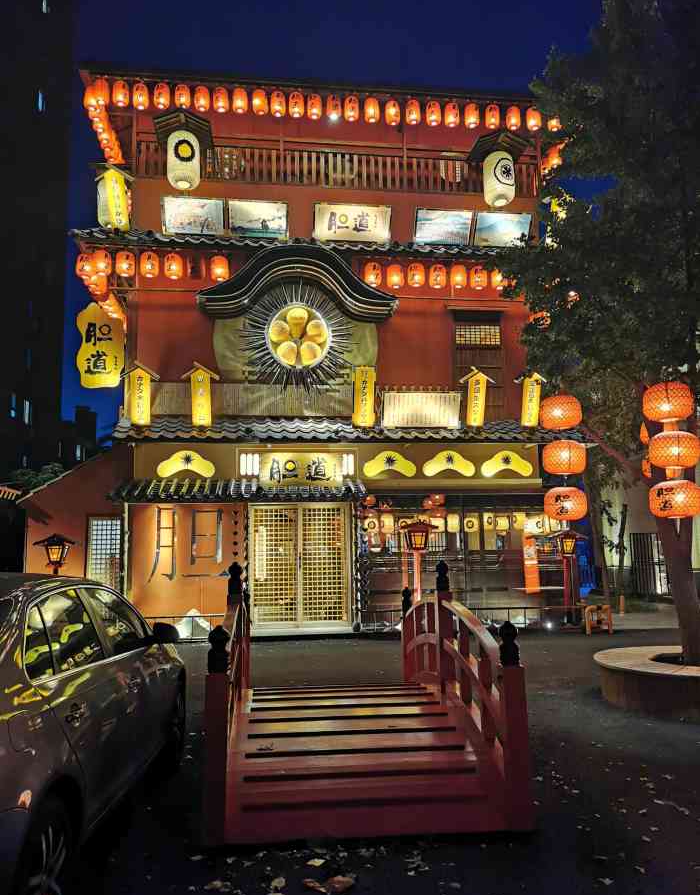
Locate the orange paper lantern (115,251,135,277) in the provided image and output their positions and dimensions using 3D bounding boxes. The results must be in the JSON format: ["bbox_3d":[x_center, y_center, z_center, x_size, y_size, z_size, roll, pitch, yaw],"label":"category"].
[{"bbox_3d":[-3.641,-2.975,11.825,0.295,0.385,0.295,0,-8,-8],"label":"orange paper lantern"}]

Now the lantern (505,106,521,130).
[{"bbox_3d":[2.844,-5.717,12.648,0.255,0.375,0.255,0,-8,-8],"label":"lantern"}]

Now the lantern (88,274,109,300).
[{"bbox_3d":[-4.510,-2.868,13.055,0.300,0.430,0.300,0,-8,-7],"label":"lantern"}]

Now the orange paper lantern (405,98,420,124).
[{"bbox_3d":[1.208,-6.382,13.851,0.284,0.426,0.284,0,-8,-7],"label":"orange paper lantern"}]

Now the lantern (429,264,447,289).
[{"bbox_3d":[1.571,-3.071,13.070,0.320,0.445,0.320,0,-7,-7],"label":"lantern"}]

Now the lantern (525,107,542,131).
[{"bbox_3d":[3.583,-6.389,14.157,0.283,0.418,0.283,0,-8,-7],"label":"lantern"}]

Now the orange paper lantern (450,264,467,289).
[{"bbox_3d":[1.962,-3.091,13.162,0.300,0.430,0.300,0,-8,-7],"label":"orange paper lantern"}]

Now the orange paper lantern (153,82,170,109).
[{"bbox_3d":[-3.451,-6.453,13.382,0.278,0.433,0.278,0,-8,-7],"label":"orange paper lantern"}]

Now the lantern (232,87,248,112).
[{"bbox_3d":[-2.041,-6.465,13.567,0.278,0.433,0.278,0,-8,-7],"label":"lantern"}]

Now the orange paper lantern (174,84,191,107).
[{"bbox_3d":[-3.056,-6.414,13.308,0.280,0.407,0.280,0,-8,-7],"label":"orange paper lantern"}]

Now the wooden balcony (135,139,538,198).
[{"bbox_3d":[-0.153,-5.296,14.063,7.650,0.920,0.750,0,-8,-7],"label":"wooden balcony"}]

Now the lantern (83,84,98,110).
[{"bbox_3d":[-4.725,-6.383,13.293,0.272,0.421,0.272,0,-8,-7],"label":"lantern"}]

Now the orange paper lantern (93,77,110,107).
[{"bbox_3d":[-4.509,-6.467,13.247,0.278,0.433,0.278,0,-8,-7],"label":"orange paper lantern"}]

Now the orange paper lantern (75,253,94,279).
[{"bbox_3d":[-4.330,-2.967,11.936,0.295,0.385,0.295,0,-8,-8],"label":"orange paper lantern"}]

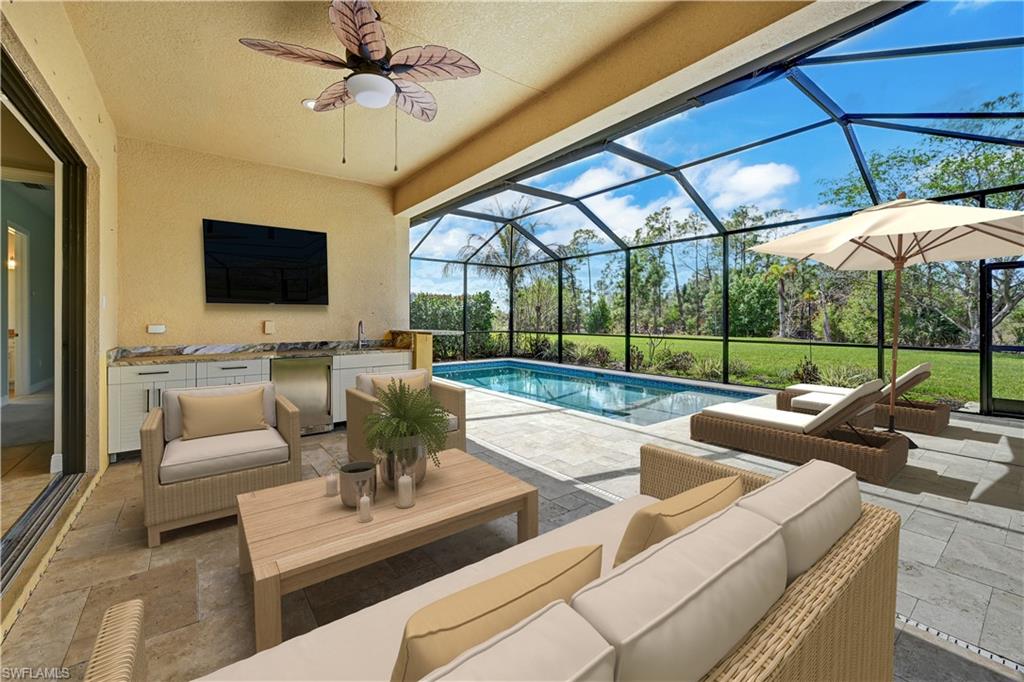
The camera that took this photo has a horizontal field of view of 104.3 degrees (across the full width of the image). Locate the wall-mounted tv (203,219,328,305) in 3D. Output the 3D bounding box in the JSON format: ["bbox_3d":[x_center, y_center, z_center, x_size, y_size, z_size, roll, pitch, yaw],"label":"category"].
[{"bbox_3d":[-2.801,-0.873,4.628,1.217,0.894,0.060,-2,4,-36],"label":"wall-mounted tv"}]

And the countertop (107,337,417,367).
[{"bbox_3d":[-2.587,0.097,4.529,2.790,0.152,0.636,-2,4,-36],"label":"countertop"}]

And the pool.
[{"bbox_3d":[0.782,1.076,8.757,3.750,0.500,7.258,-2,4,-39],"label":"pool"}]

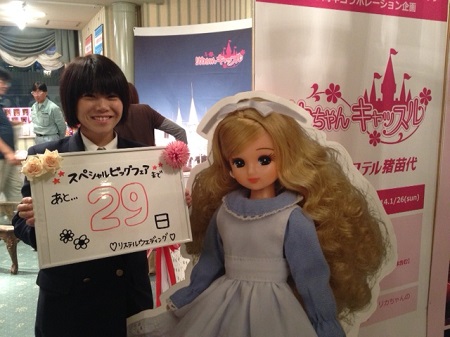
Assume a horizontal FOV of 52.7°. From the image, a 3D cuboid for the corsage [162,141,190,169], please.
[{"bbox_3d":[-0.145,-0.041,1.370,0.081,0.082,0.057,-3,-3,-19],"label":"corsage"}]

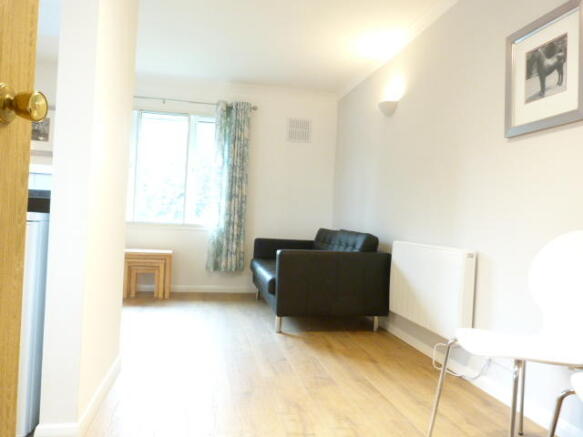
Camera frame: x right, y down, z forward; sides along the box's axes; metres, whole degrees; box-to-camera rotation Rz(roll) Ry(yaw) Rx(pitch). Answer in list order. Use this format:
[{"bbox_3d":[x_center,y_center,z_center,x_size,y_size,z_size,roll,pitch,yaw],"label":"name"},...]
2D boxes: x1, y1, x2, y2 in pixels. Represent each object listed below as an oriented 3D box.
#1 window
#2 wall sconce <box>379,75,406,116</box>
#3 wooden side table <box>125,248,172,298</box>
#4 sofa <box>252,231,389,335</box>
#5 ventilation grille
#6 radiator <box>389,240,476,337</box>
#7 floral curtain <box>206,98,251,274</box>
[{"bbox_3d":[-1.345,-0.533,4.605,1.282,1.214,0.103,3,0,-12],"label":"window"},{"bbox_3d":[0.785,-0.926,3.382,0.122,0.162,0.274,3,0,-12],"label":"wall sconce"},{"bbox_3d":[-1.473,0.574,4.370,0.485,0.459,0.333,3,0,-12],"label":"wooden side table"},{"bbox_3d":[0.173,0.486,3.889,0.932,0.778,1.436,3,0,-12],"label":"sofa"},{"bbox_3d":[0.093,-1.017,4.881,0.275,0.268,0.025,3,0,-12],"label":"ventilation grille"},{"bbox_3d":[0.884,0.438,2.756,0.074,0.526,0.865,3,0,-12],"label":"radiator"},{"bbox_3d":[-0.689,-0.350,4.638,0.406,1.864,0.111,3,0,-12],"label":"floral curtain"}]

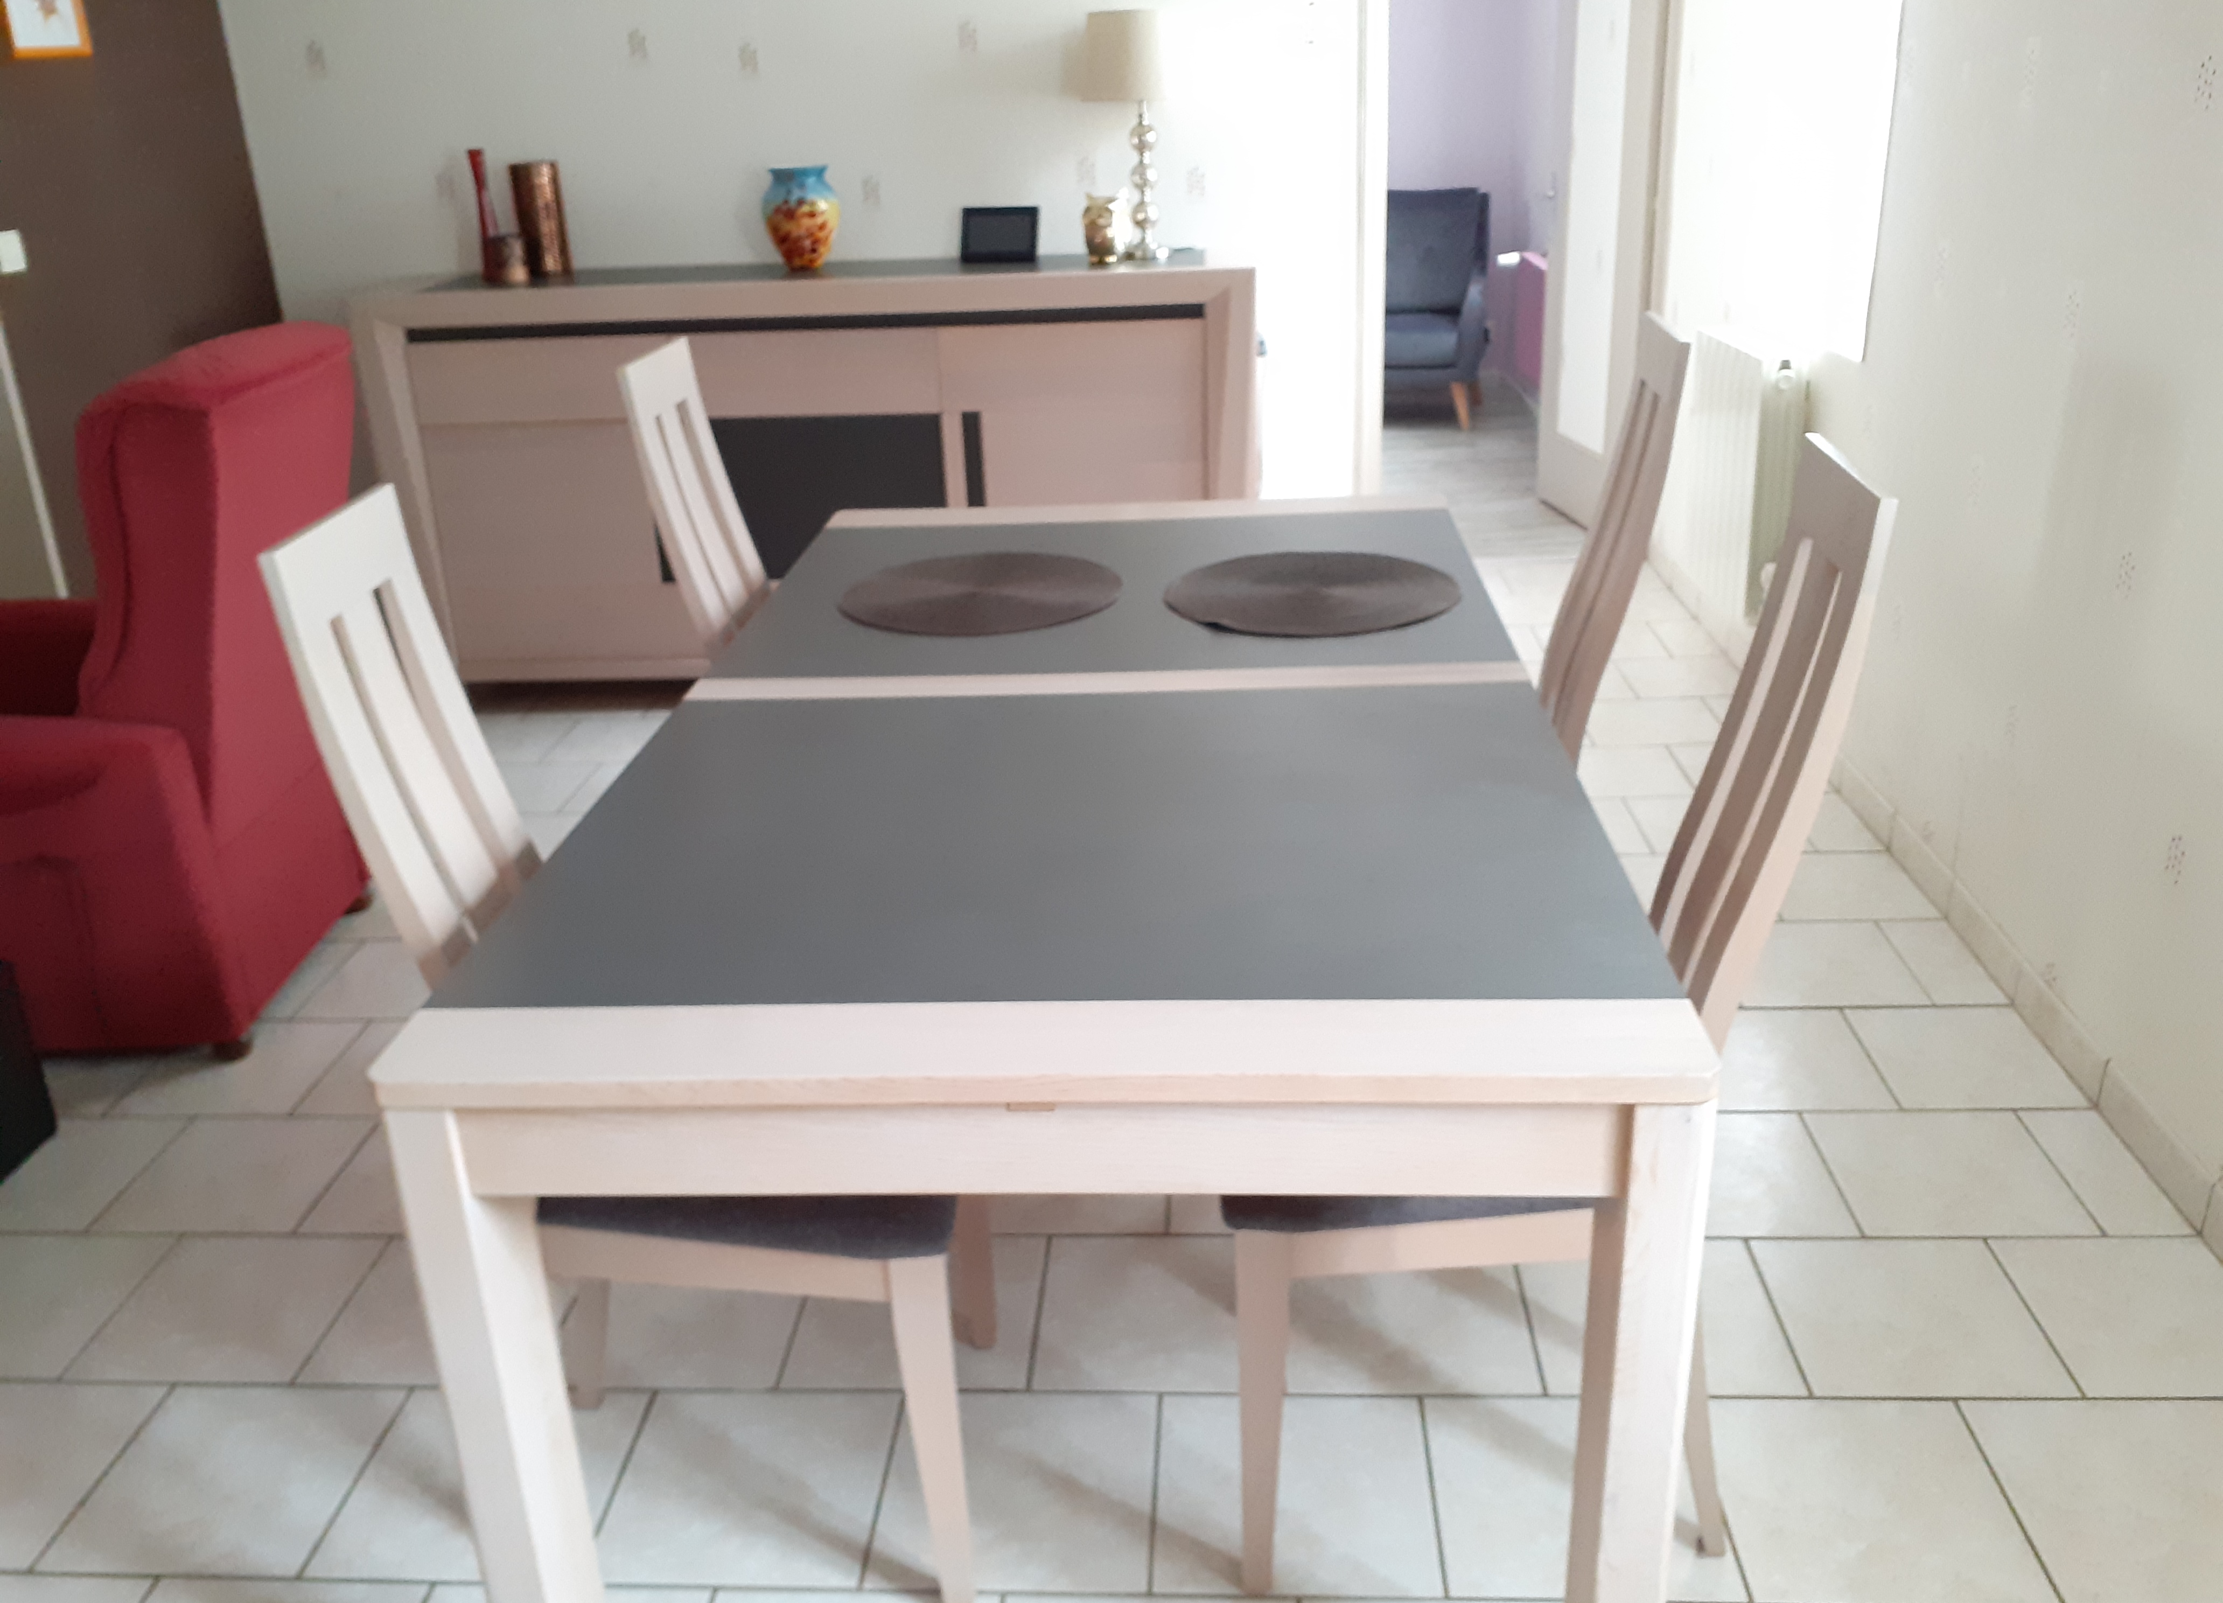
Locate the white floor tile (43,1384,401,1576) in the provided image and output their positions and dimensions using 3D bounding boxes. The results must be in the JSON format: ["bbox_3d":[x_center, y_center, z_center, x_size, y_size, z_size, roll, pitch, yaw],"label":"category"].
[{"bbox_3d":[-1.005,0.777,1.990,0.297,0.010,0.284,-1,24,4],"label":"white floor tile"}]

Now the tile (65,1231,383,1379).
[{"bbox_3d":[-1.143,0.662,2.264,0.297,0.010,0.284,-1,24,4],"label":"tile"}]

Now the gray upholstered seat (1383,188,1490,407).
[{"bbox_3d":[1.230,-2.130,7.424,0.760,0.910,0.780,3,24,14],"label":"gray upholstered seat"}]

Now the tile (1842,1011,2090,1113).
[{"bbox_3d":[1.305,0.391,2.618,0.297,0.010,0.284,-1,24,4],"label":"tile"}]

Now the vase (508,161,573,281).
[{"bbox_3d":[-1.378,-1.407,4.191,0.120,0.260,0.120,-1,23,4],"label":"vase"}]

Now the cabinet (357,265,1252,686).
[{"bbox_3d":[-0.680,-0.795,4.281,2.075,0.990,0.450,0,24,5],"label":"cabinet"}]

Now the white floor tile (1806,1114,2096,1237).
[{"bbox_3d":[1.137,0.510,2.365,0.297,0.010,0.284,-1,24,4],"label":"white floor tile"}]

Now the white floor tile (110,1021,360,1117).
[{"bbox_3d":[-1.398,0.423,2.806,0.297,0.010,0.293,-1,23,4],"label":"white floor tile"}]

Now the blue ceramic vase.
[{"bbox_3d":[-0.730,-1.386,4.110,0.182,0.233,0.182,0,24,5],"label":"blue ceramic vase"}]

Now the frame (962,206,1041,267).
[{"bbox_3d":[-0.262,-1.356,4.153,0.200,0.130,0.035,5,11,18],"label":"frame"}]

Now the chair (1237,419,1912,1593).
[{"bbox_3d":[0.364,0.222,1.724,0.540,1.100,0.445,0,24,6],"label":"chair"}]

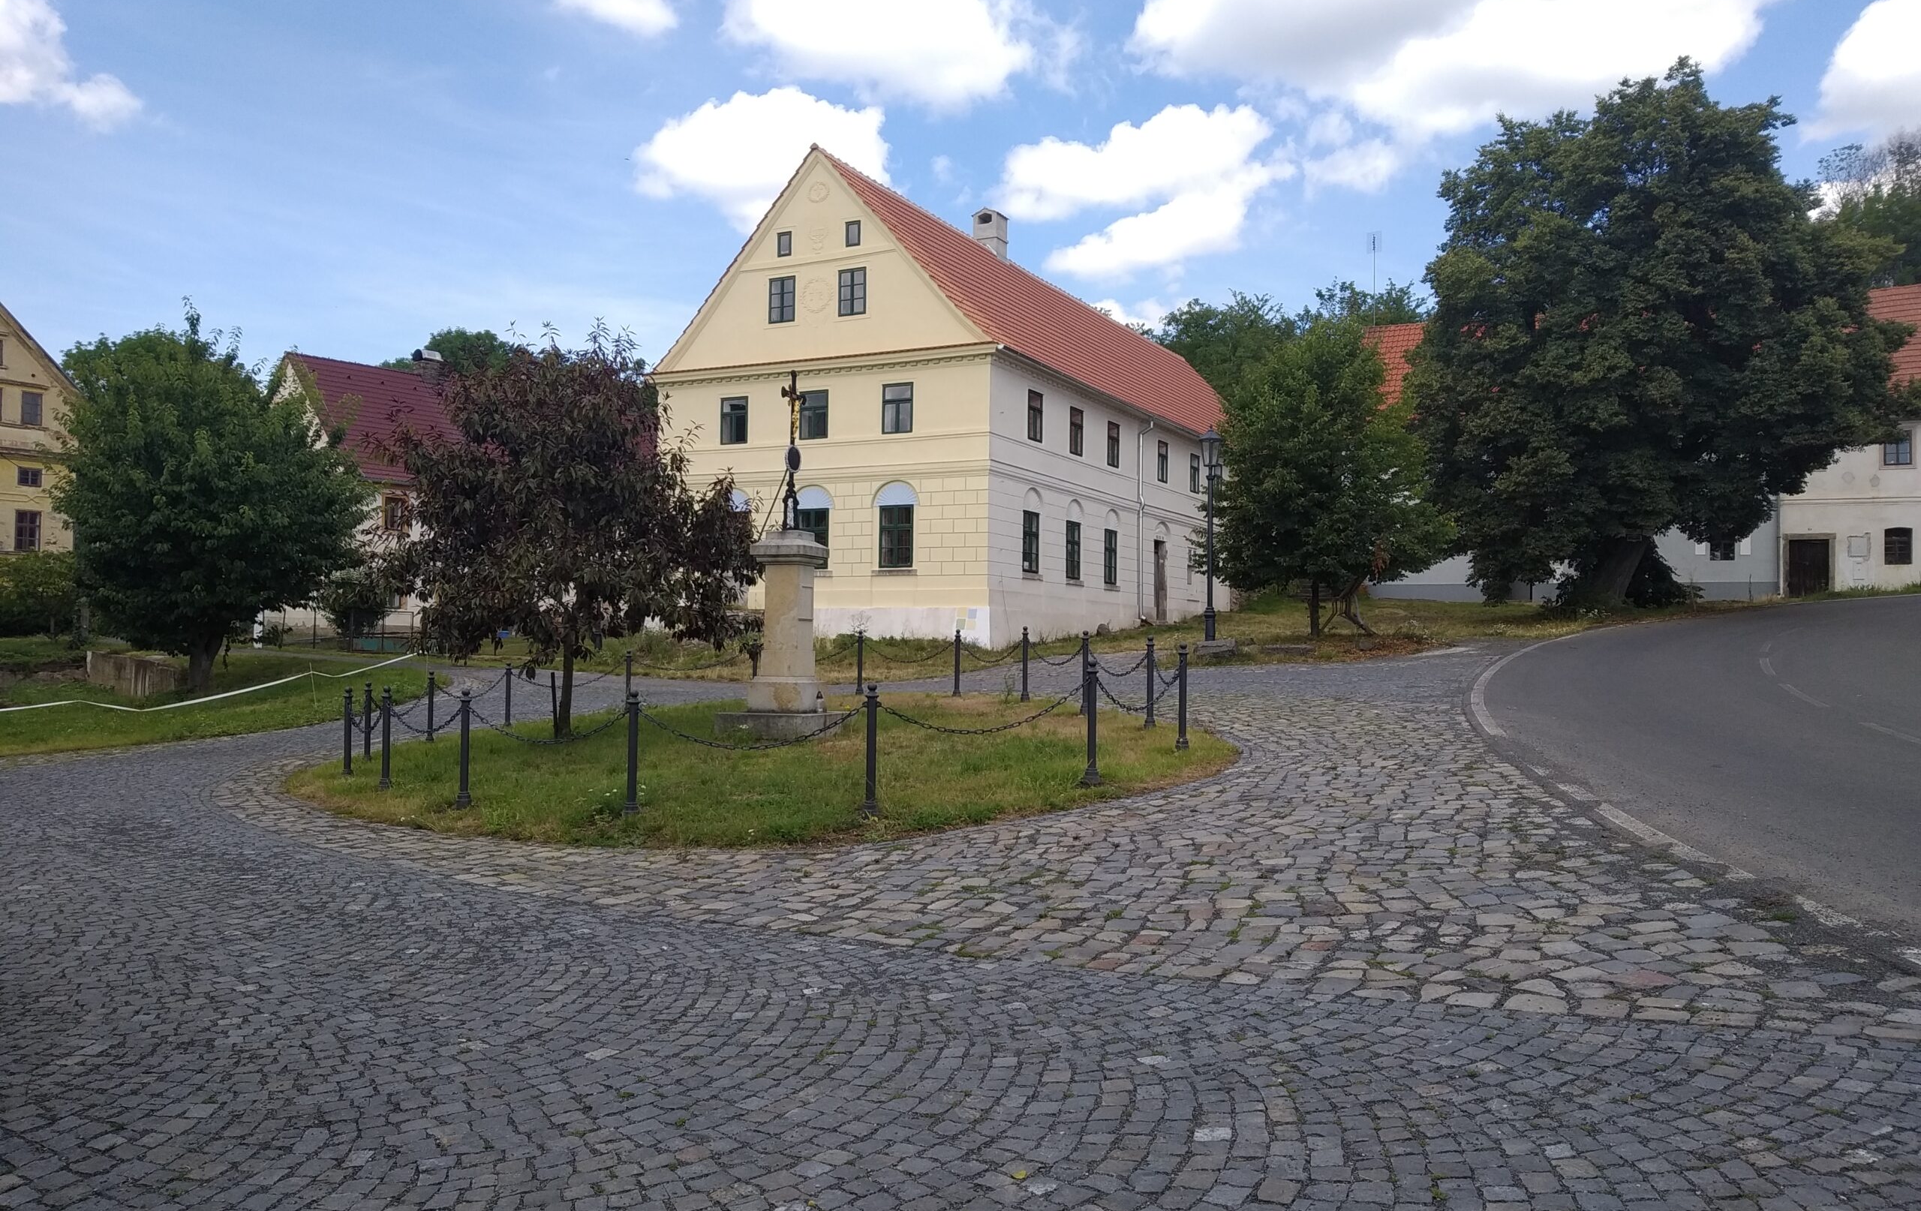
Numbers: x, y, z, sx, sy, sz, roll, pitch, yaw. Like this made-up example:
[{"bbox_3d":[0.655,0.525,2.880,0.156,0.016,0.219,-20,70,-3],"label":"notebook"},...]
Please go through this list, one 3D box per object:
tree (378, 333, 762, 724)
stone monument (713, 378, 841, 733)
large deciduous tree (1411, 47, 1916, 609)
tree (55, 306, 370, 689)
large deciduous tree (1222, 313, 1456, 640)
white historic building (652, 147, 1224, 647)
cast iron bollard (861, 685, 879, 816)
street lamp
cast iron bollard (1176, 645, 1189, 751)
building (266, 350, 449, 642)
[{"bbox_3d":[-5.094,-0.978,18.800,4.889,5.338,4.644,0,-2,0],"label":"tree"},{"bbox_3d":[-2.074,-0.611,16.785,1.270,4.250,1.100,0,-2,16],"label":"stone monument"},{"bbox_3d":[19.631,-7.688,40.500,14.028,15.250,13.327,0,-2,0],"label":"large deciduous tree"},{"bbox_3d":[-18.666,-2.659,36.000,7.864,9.474,7.549,0,-2,0],"label":"tree"},{"bbox_3d":[8.375,-2.915,32.400,5.257,7.077,4.994,0,-2,0],"label":"large deciduous tree"},{"bbox_3d":[2.850,-5.251,51.314,10.400,13.800,30.400,0,-2,26],"label":"white historic building"},{"bbox_3d":[-0.647,1.063,10.528,0.145,0.960,0.145,0,-2,0],"label":"cast iron bollard"},{"bbox_3d":[5.350,-1.522,30.800,0.480,4.629,0.480,0,-2,0],"label":"street lamp"},{"bbox_3d":[2.034,0.843,13.223,0.140,0.960,0.140,0,-2,0],"label":"cast iron bollard"},{"bbox_3d":[-21.008,-4.188,62.722,11.400,11.250,16.400,-1,-2,40],"label":"building"}]

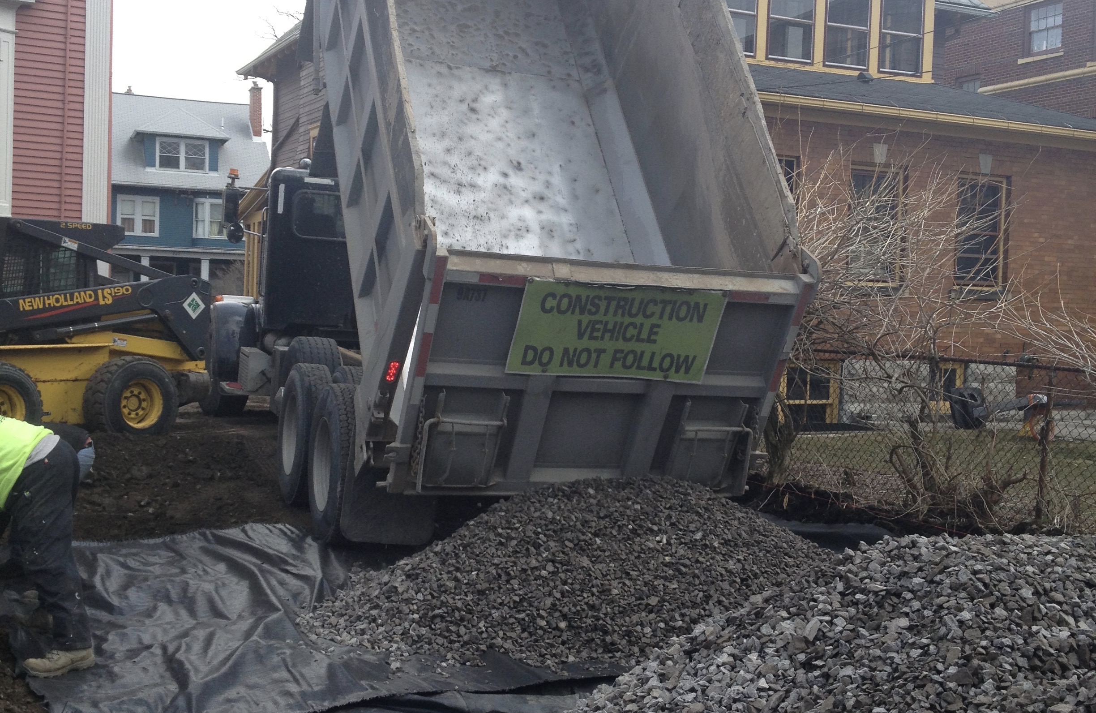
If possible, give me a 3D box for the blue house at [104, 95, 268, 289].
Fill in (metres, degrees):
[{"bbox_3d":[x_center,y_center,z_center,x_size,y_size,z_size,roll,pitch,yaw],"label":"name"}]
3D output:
[{"bbox_3d":[-15.990,-6.200,62.430,7.800,10.200,10.500,1,2,-28],"label":"blue house"}]

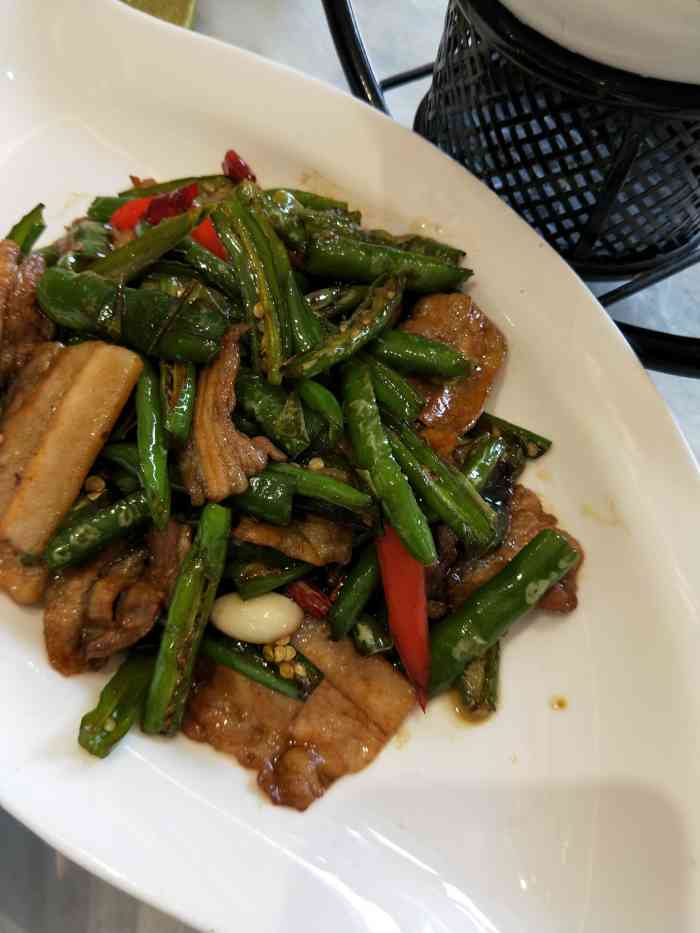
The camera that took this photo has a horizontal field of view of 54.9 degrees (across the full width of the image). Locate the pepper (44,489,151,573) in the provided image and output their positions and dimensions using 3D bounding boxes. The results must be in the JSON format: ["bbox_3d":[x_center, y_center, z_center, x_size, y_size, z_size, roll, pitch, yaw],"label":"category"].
[{"bbox_3d":[-0.080,0.019,0.221,0.039,0.007,0.008,-35,72,-25],"label":"pepper"}]

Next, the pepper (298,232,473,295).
[{"bbox_3d":[0.015,-0.080,0.266,0.065,0.013,0.016,5,63,-8],"label":"pepper"}]

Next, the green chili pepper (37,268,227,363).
[{"bbox_3d":[-0.078,-0.054,0.239,0.064,0.014,0.020,15,63,2],"label":"green chili pepper"}]

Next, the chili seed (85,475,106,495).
[{"bbox_3d":[-0.086,0.006,0.229,0.006,0.002,0.005,0,64,-5],"label":"chili seed"}]

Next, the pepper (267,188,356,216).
[{"bbox_3d":[-0.016,-0.114,0.291,0.037,0.007,0.009,6,63,-11],"label":"pepper"}]

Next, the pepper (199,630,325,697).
[{"bbox_3d":[-0.029,0.060,0.206,0.037,0.006,0.010,16,63,6],"label":"pepper"}]

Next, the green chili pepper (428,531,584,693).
[{"bbox_3d":[0.049,0.045,0.215,0.063,0.012,0.013,-38,73,-17],"label":"green chili pepper"}]

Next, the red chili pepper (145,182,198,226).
[{"bbox_3d":[-0.071,-0.106,0.271,0.008,0.006,0.026,40,63,14],"label":"red chili pepper"}]

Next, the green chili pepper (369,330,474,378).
[{"bbox_3d":[0.026,-0.042,0.255,0.043,0.011,0.012,12,63,-13],"label":"green chili pepper"}]

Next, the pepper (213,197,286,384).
[{"bbox_3d":[-0.037,-0.066,0.246,0.013,0.007,0.086,-13,63,-11],"label":"pepper"}]

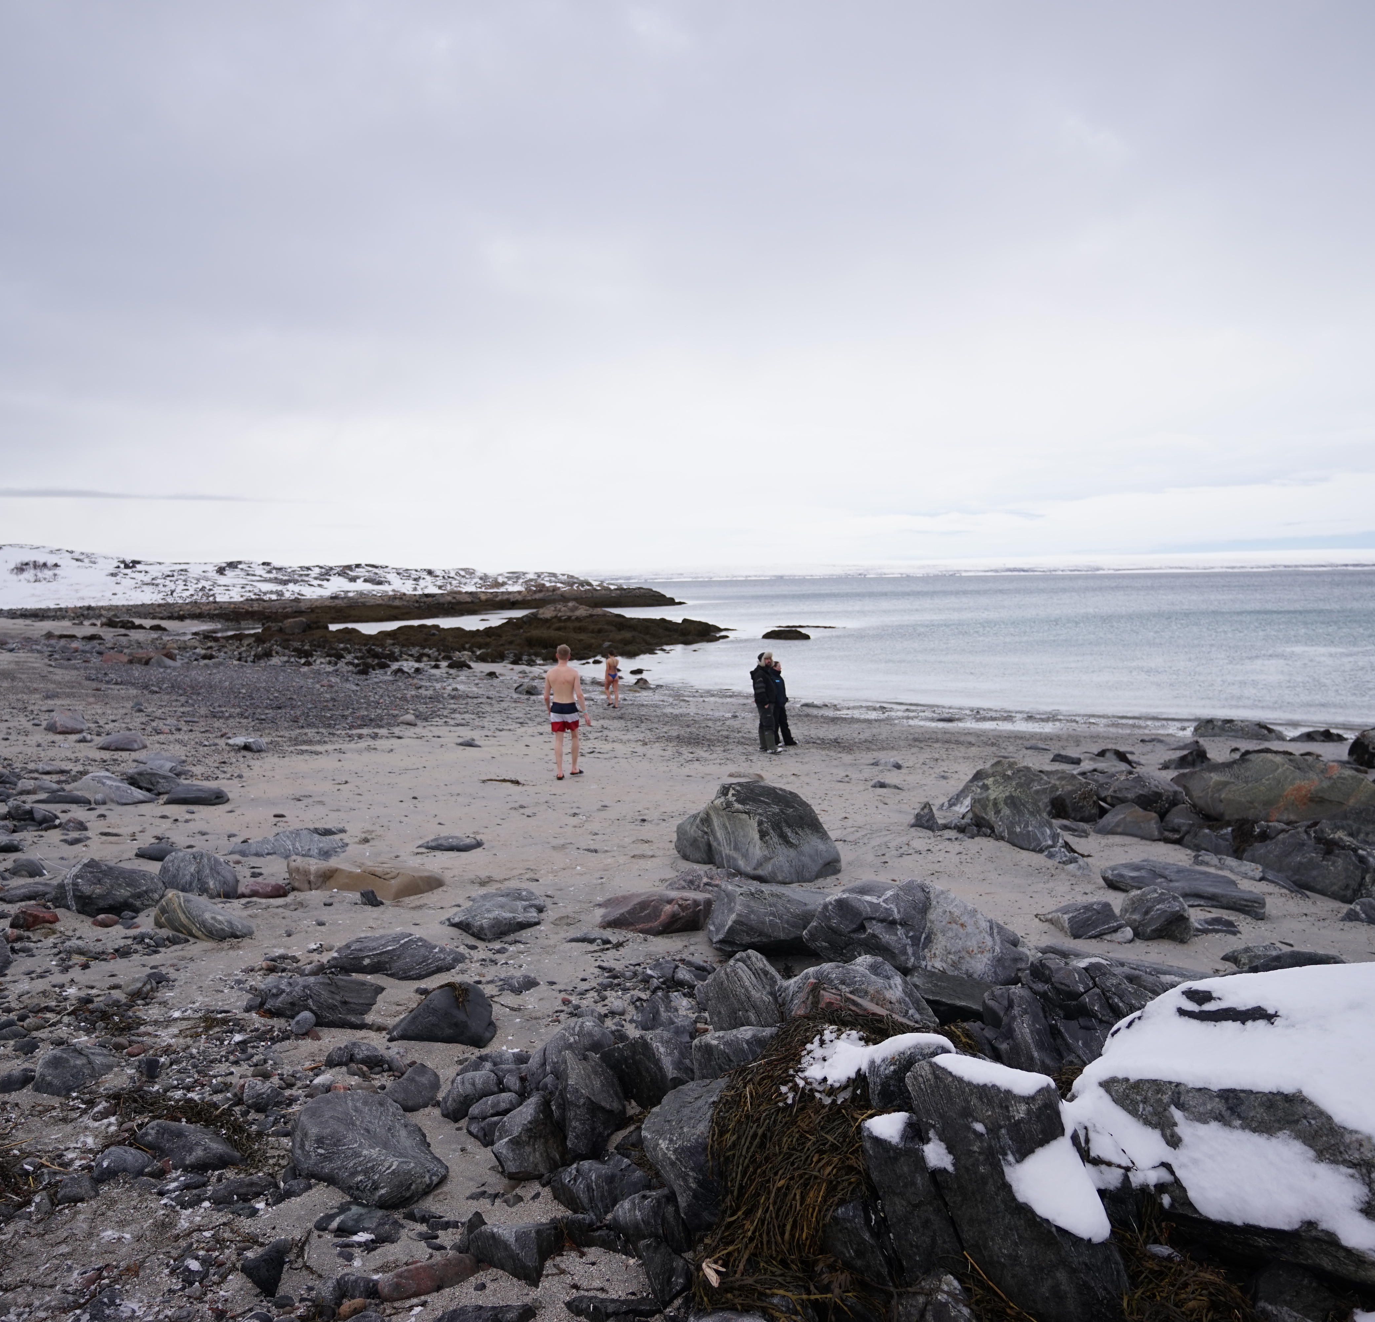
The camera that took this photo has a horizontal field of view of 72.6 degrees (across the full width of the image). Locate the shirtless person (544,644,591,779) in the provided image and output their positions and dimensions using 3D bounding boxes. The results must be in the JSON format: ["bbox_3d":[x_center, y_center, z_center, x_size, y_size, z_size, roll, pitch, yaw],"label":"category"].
[{"bbox_3d":[-1.631,0.684,12.720,0.620,1.810,0.500,-1,5,5],"label":"shirtless person"}]

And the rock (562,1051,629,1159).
[{"bbox_3d":[-0.328,1.597,3.376,0.217,0.343,0.239,0,5,15],"label":"rock"}]

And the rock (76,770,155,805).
[{"bbox_3d":[-6.021,1.340,9.889,0.750,0.280,0.480,-3,5,-20],"label":"rock"}]

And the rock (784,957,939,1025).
[{"bbox_3d":[0.788,1.514,4.301,0.712,0.279,0.463,0,5,8],"label":"rock"}]

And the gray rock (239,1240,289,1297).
[{"bbox_3d":[-1.183,1.695,2.617,0.125,0.121,0.106,-3,5,-22],"label":"gray rock"}]

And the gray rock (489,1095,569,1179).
[{"bbox_3d":[-0.529,1.568,3.133,0.247,0.224,0.223,-1,5,0],"label":"gray rock"}]

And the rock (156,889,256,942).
[{"bbox_3d":[-2.740,1.445,5.320,0.502,0.232,0.326,-2,5,-15],"label":"rock"}]

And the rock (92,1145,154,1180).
[{"bbox_3d":[-1.902,1.694,3.157,0.179,0.083,0.104,-4,6,-30],"label":"rock"}]

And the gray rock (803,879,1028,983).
[{"bbox_3d":[1.298,1.548,5.409,1.250,0.474,0.650,0,5,16],"label":"gray rock"}]

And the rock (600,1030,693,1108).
[{"bbox_3d":[-0.164,1.648,3.776,0.372,0.256,0.335,-1,5,0],"label":"rock"}]

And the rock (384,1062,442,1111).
[{"bbox_3d":[-0.976,1.513,3.333,0.194,0.125,0.155,-3,5,-20],"label":"rock"}]

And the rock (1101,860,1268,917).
[{"bbox_3d":[3.707,1.661,7.031,1.119,0.252,0.481,4,7,43],"label":"rock"}]

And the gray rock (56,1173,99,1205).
[{"bbox_3d":[-1.965,1.704,3.020,0.116,0.065,0.087,-3,5,-25],"label":"gray rock"}]

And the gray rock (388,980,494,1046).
[{"bbox_3d":[-1.026,1.471,3.924,0.431,0.208,0.302,-1,5,5],"label":"gray rock"}]

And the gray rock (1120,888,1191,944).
[{"bbox_3d":[3.046,1.654,6.104,0.411,0.324,0.329,0,5,10],"label":"gray rock"}]

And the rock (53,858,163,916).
[{"bbox_3d":[-3.717,1.423,6.016,0.597,0.289,0.448,-3,5,-20],"label":"rock"}]

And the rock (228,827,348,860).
[{"bbox_3d":[-3.199,1.468,7.537,0.893,0.170,0.491,-3,5,-20],"label":"rock"}]

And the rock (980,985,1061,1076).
[{"bbox_3d":[1.339,1.499,3.774,0.305,0.355,0.275,0,5,10],"label":"rock"}]

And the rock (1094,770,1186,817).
[{"bbox_3d":[5.105,1.503,10.588,0.915,0.516,0.686,0,5,10],"label":"rock"}]

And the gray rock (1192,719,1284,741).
[{"bbox_3d":[11.534,1.442,19.648,1.676,0.403,1.006,2,6,27],"label":"gray rock"}]

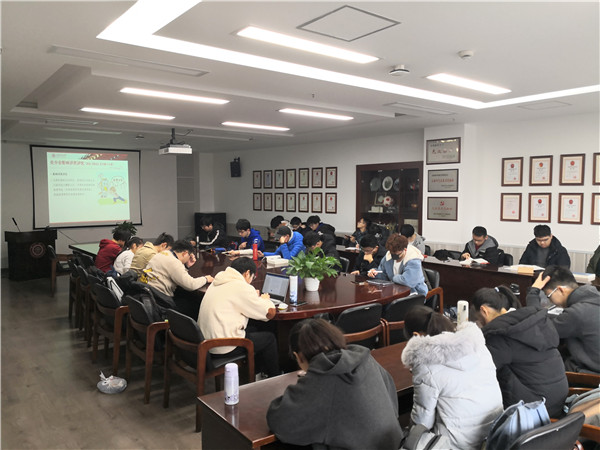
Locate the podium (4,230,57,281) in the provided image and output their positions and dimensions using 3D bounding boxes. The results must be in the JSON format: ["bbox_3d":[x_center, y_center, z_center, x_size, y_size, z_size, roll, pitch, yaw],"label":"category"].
[{"bbox_3d":[-5.617,0.629,9.806,0.800,0.980,0.550,-3,5,-37],"label":"podium"}]

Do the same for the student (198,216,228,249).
[{"bbox_3d":[-1.679,0.486,8.554,0.780,1.250,0.550,-4,5,-41],"label":"student"}]

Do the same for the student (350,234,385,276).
[{"bbox_3d":[0.801,0.704,5.592,0.550,1.220,0.780,3,5,33],"label":"student"}]

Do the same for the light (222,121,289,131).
[{"bbox_3d":[-0.667,-1.585,7.462,1.220,0.080,0.200,-4,5,-38],"label":"light"}]

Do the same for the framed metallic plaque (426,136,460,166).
[{"bbox_3d":[2.256,-1.157,7.389,0.030,0.391,0.628,-4,5,-38],"label":"framed metallic plaque"}]

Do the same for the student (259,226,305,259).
[{"bbox_3d":[-0.210,0.598,6.250,0.720,1.170,0.530,-4,6,-40],"label":"student"}]

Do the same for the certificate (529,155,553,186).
[{"bbox_3d":[3.610,-0.804,7.005,0.317,0.438,0.025,4,6,44],"label":"certificate"}]

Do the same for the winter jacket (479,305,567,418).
[{"bbox_3d":[1.216,0.750,2.570,0.500,0.600,0.480,-4,6,-40],"label":"winter jacket"}]

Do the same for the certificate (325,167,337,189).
[{"bbox_3d":[0.711,-1.060,10.453,0.030,0.460,0.338,-4,5,-44],"label":"certificate"}]

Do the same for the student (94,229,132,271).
[{"bbox_3d":[-2.419,0.667,6.462,0.800,1.180,0.520,-3,5,-38],"label":"student"}]

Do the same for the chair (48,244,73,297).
[{"bbox_3d":[-4.198,0.781,8.384,0.580,0.860,0.570,-3,5,-35],"label":"chair"}]

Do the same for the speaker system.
[{"bbox_3d":[-1.709,-1.525,12.518,0.270,0.450,0.270,0,4,6],"label":"speaker system"}]

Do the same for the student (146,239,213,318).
[{"bbox_3d":[-1.222,0.750,4.734,0.850,1.200,0.550,-4,5,-38],"label":"student"}]

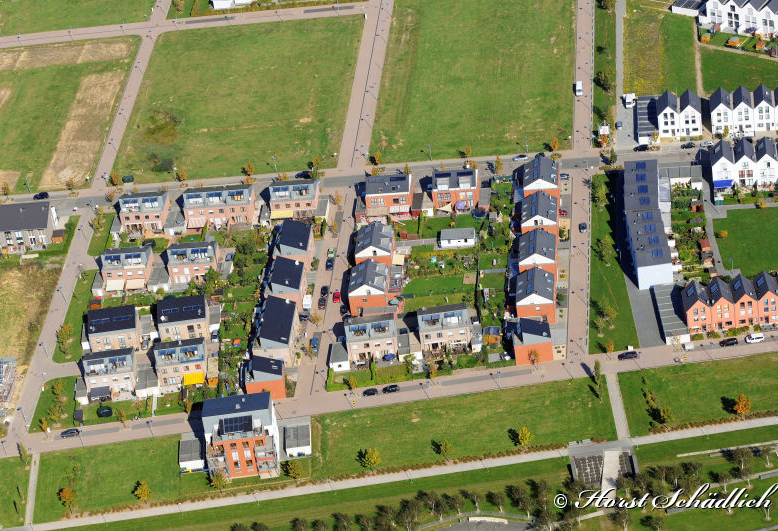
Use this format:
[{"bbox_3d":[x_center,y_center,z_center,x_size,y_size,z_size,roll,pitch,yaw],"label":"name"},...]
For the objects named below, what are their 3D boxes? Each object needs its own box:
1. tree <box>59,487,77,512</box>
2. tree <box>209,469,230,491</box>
[{"bbox_3d":[-80.240,59.390,585.540,4.000,7.990,4.000,-8,38,0],"label":"tree"},{"bbox_3d":[-41.418,53.198,569.150,4.410,6.570,4.410,-7,34,3],"label":"tree"}]

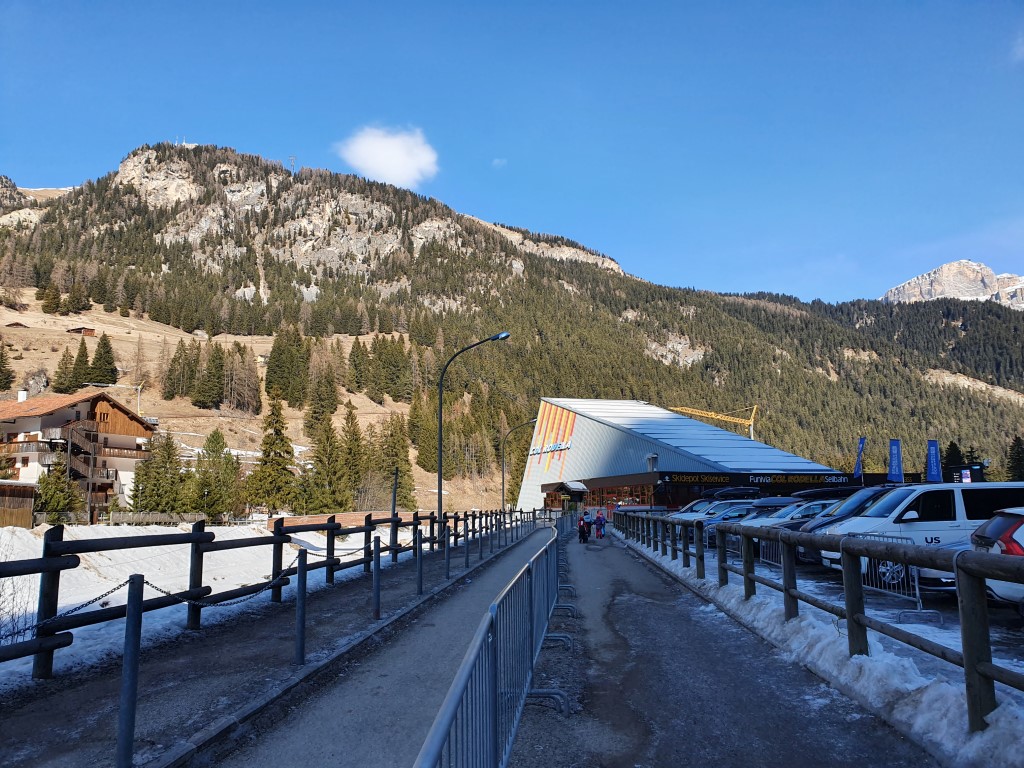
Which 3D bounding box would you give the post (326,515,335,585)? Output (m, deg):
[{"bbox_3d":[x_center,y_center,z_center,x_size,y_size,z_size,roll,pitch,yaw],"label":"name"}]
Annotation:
[{"bbox_3d":[-3.384,3.105,14.426,0.140,1.277,0.140,0,-9,0],"label":"post"}]

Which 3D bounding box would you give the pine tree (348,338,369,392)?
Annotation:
[{"bbox_3d":[-47.058,-5.718,235.780,6.033,16.824,6.033,0,-9,0],"label":"pine tree"}]

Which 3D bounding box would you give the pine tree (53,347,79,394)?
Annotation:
[{"bbox_3d":[-132.614,-4.045,228.429,6.846,14.473,6.846,0,-9,0],"label":"pine tree"}]

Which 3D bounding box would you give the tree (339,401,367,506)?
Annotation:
[{"bbox_3d":[-19.888,8.800,96.817,3.487,13.568,3.487,0,-9,0],"label":"tree"}]

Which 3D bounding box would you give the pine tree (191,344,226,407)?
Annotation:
[{"bbox_3d":[-85.774,-2.335,218.040,9.575,19.262,9.575,0,-9,0],"label":"pine tree"}]

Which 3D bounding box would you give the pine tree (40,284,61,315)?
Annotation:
[{"bbox_3d":[-225.654,-41.340,376.057,9.017,15.113,9.017,0,-9,0],"label":"pine tree"}]

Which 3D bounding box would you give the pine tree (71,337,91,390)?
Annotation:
[{"bbox_3d":[-136.167,-6.075,243.962,6.312,17.089,6.312,0,-9,0],"label":"pine tree"}]

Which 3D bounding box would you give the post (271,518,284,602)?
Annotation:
[{"bbox_3d":[-3.650,2.730,11.971,0.140,1.300,0.140,1,-9,-4],"label":"post"}]

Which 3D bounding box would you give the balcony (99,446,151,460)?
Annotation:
[{"bbox_3d":[-50.551,9.188,100.475,1.300,1.250,7.200,-4,-10,25],"label":"balcony"}]

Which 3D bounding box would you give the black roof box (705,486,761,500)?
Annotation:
[{"bbox_3d":[9.095,4.411,31.184,1.880,0.400,0.800,-2,-9,7],"label":"black roof box"}]

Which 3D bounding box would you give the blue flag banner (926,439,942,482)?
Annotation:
[{"bbox_3d":[24.639,4.470,44.852,0.880,2.528,0.120,-3,-9,17],"label":"blue flag banner"}]

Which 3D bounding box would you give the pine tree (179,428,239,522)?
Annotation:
[{"bbox_3d":[-33.055,9.949,84.499,6.532,10.156,6.532,0,-9,0],"label":"pine tree"}]

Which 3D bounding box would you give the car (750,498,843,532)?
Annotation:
[{"bbox_3d":[8.900,4.358,23.103,4.600,1.670,1.850,0,-9,3],"label":"car"}]

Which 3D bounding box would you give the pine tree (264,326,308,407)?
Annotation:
[{"bbox_3d":[-66.140,-5.230,225.579,10.795,23.841,10.795,0,-9,0],"label":"pine tree"}]

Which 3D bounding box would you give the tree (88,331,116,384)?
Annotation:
[{"bbox_3d":[-129.407,-8.146,244.282,8.849,16.810,8.849,0,-9,0],"label":"tree"}]

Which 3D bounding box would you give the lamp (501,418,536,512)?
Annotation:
[{"bbox_3d":[0.600,6.257,54.289,2.500,7.684,0.280,-1,-9,4],"label":"lamp"}]

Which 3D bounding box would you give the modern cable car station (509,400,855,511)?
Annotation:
[{"bbox_3d":[13.695,5.852,72.174,19.000,13.800,41.000,2,-9,-14],"label":"modern cable car station"}]

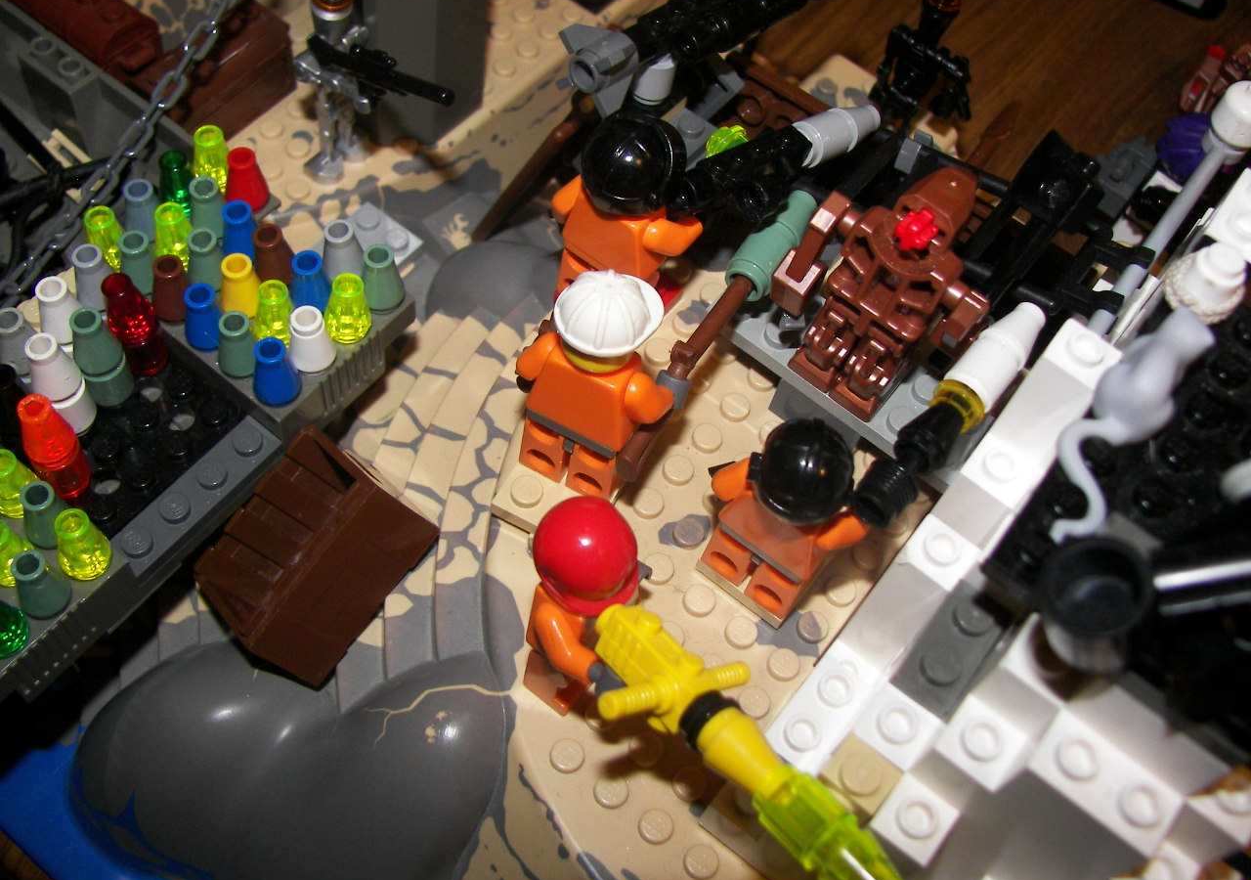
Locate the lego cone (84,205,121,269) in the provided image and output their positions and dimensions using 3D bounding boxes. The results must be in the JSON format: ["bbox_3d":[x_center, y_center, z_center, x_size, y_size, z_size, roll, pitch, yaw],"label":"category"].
[{"bbox_3d":[-0.083,-0.032,0.206,0.008,0.011,0.008,37,61,13],"label":"lego cone"}]

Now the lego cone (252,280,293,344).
[{"bbox_3d":[-0.055,-0.021,0.205,0.008,0.010,0.008,4,59,-7],"label":"lego cone"}]

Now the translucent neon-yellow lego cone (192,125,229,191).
[{"bbox_3d":[-0.071,-0.048,0.224,0.008,0.011,0.008,4,59,-6],"label":"translucent neon-yellow lego cone"}]

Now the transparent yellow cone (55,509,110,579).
[{"bbox_3d":[-0.075,0.014,0.179,0.008,0.011,0.008,4,59,-7],"label":"transparent yellow cone"}]

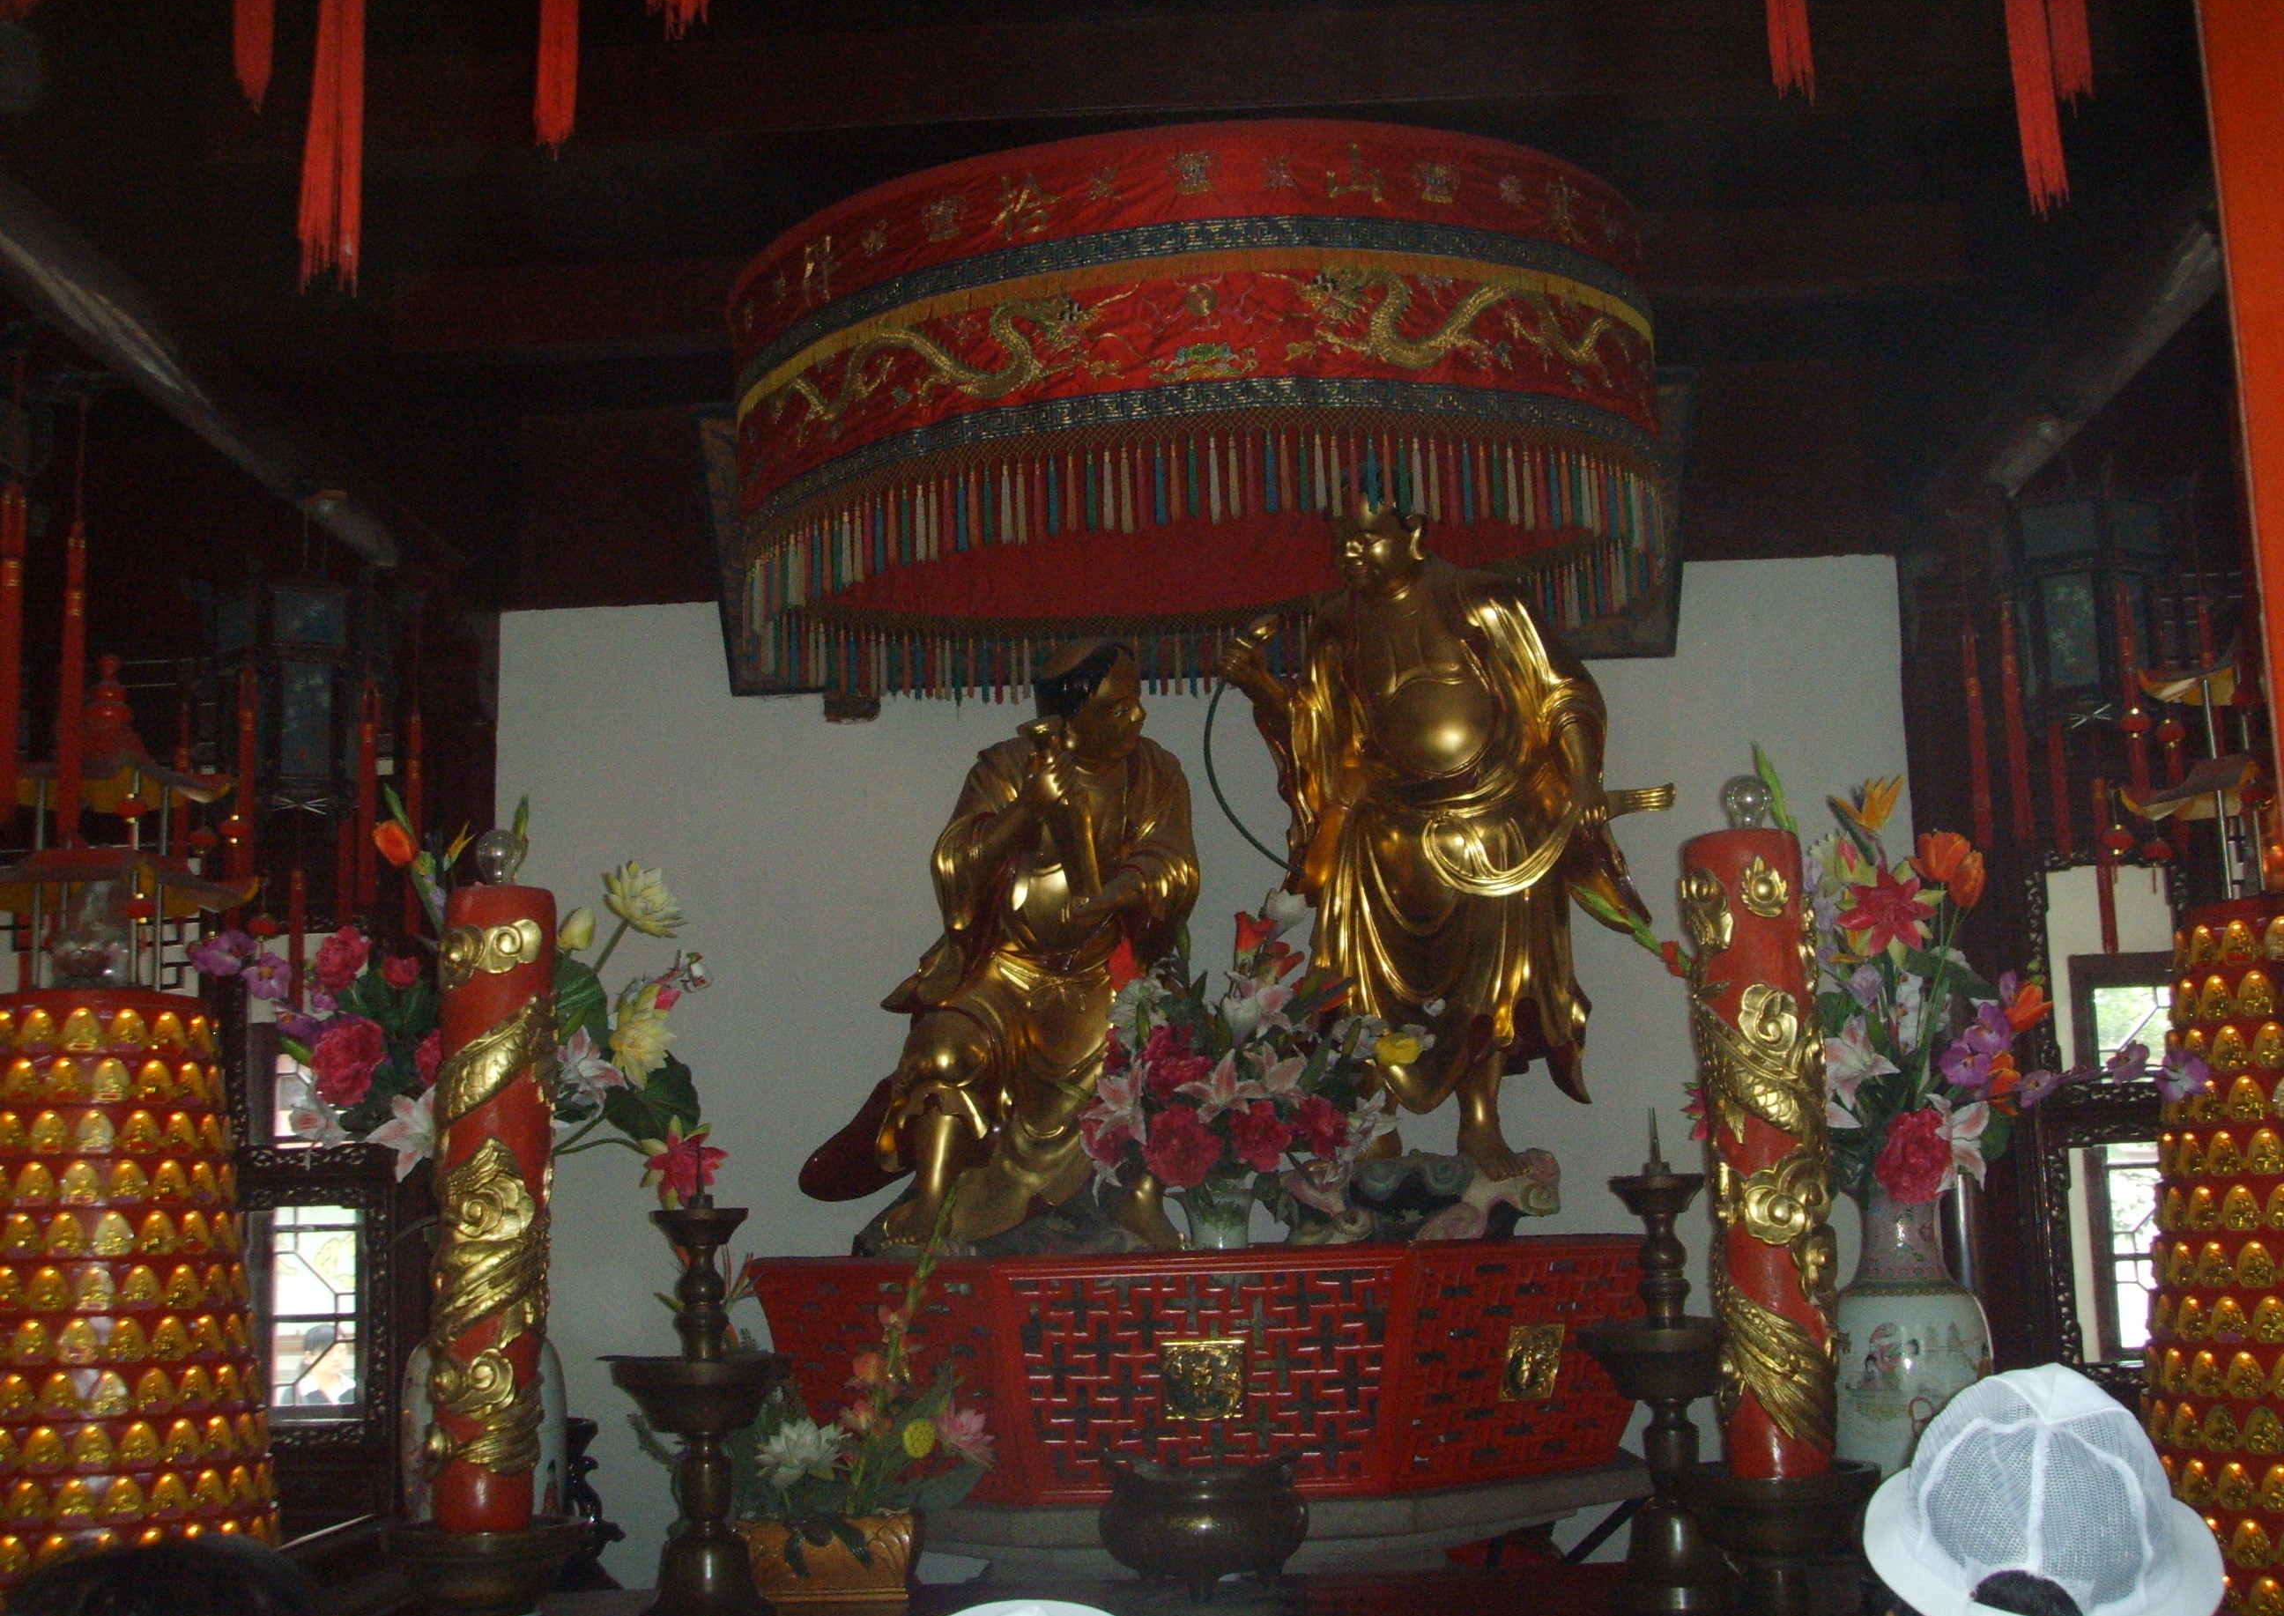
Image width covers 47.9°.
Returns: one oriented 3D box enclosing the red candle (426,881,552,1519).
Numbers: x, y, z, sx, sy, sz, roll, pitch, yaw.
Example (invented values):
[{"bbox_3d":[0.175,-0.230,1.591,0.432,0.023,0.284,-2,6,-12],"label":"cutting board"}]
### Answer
[{"bbox_3d":[-0.838,0.507,3.321,0.155,0.810,0.155,-2,-9,2],"label":"red candle"}]

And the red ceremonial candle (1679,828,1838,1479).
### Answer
[{"bbox_3d":[0.781,0.431,3.262,0.155,0.797,0.155,-2,-9,2],"label":"red ceremonial candle"}]

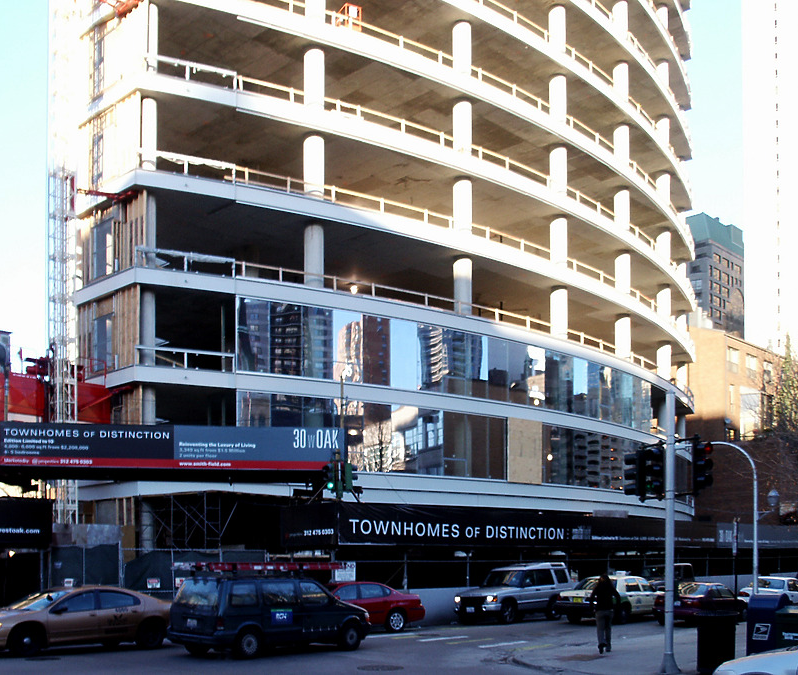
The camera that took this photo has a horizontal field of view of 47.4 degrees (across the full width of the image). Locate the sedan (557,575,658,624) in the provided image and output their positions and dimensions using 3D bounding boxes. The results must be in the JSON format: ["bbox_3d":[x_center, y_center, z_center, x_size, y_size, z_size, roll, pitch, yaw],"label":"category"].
[{"bbox_3d":[7.334,8.645,30.200,1.960,1.500,5.350,-8,-12,43],"label":"sedan"}]

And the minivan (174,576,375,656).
[{"bbox_3d":[-2.789,6.297,20.800,1.820,1.720,4.500,-11,-15,43],"label":"minivan"}]

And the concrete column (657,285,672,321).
[{"bbox_3d":[15.551,-1.581,53.300,0.800,2.950,0.800,-8,-12,43],"label":"concrete column"}]

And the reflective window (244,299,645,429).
[{"bbox_3d":[4.464,1.897,42.100,25.900,2.900,1.800,11,-18,-37],"label":"reflective window"}]

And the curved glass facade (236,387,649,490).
[{"bbox_3d":[4.260,4.750,38.400,24.500,2.750,1.900,9,-14,-40],"label":"curved glass facade"}]

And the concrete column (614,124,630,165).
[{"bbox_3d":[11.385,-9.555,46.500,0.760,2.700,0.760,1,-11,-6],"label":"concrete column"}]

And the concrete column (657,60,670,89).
[{"bbox_3d":[15.812,-15.065,54.400,0.800,2.950,0.800,-8,-12,43],"label":"concrete column"}]

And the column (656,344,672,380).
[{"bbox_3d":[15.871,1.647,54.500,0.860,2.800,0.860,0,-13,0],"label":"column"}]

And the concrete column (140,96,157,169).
[{"bbox_3d":[-8.417,-6.714,30.700,0.530,2.750,0.530,1,-11,-6],"label":"concrete column"}]

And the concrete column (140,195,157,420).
[{"bbox_3d":[-9.513,-0.989,34.600,0.620,9.000,0.620,-2,-9,-1],"label":"concrete column"}]

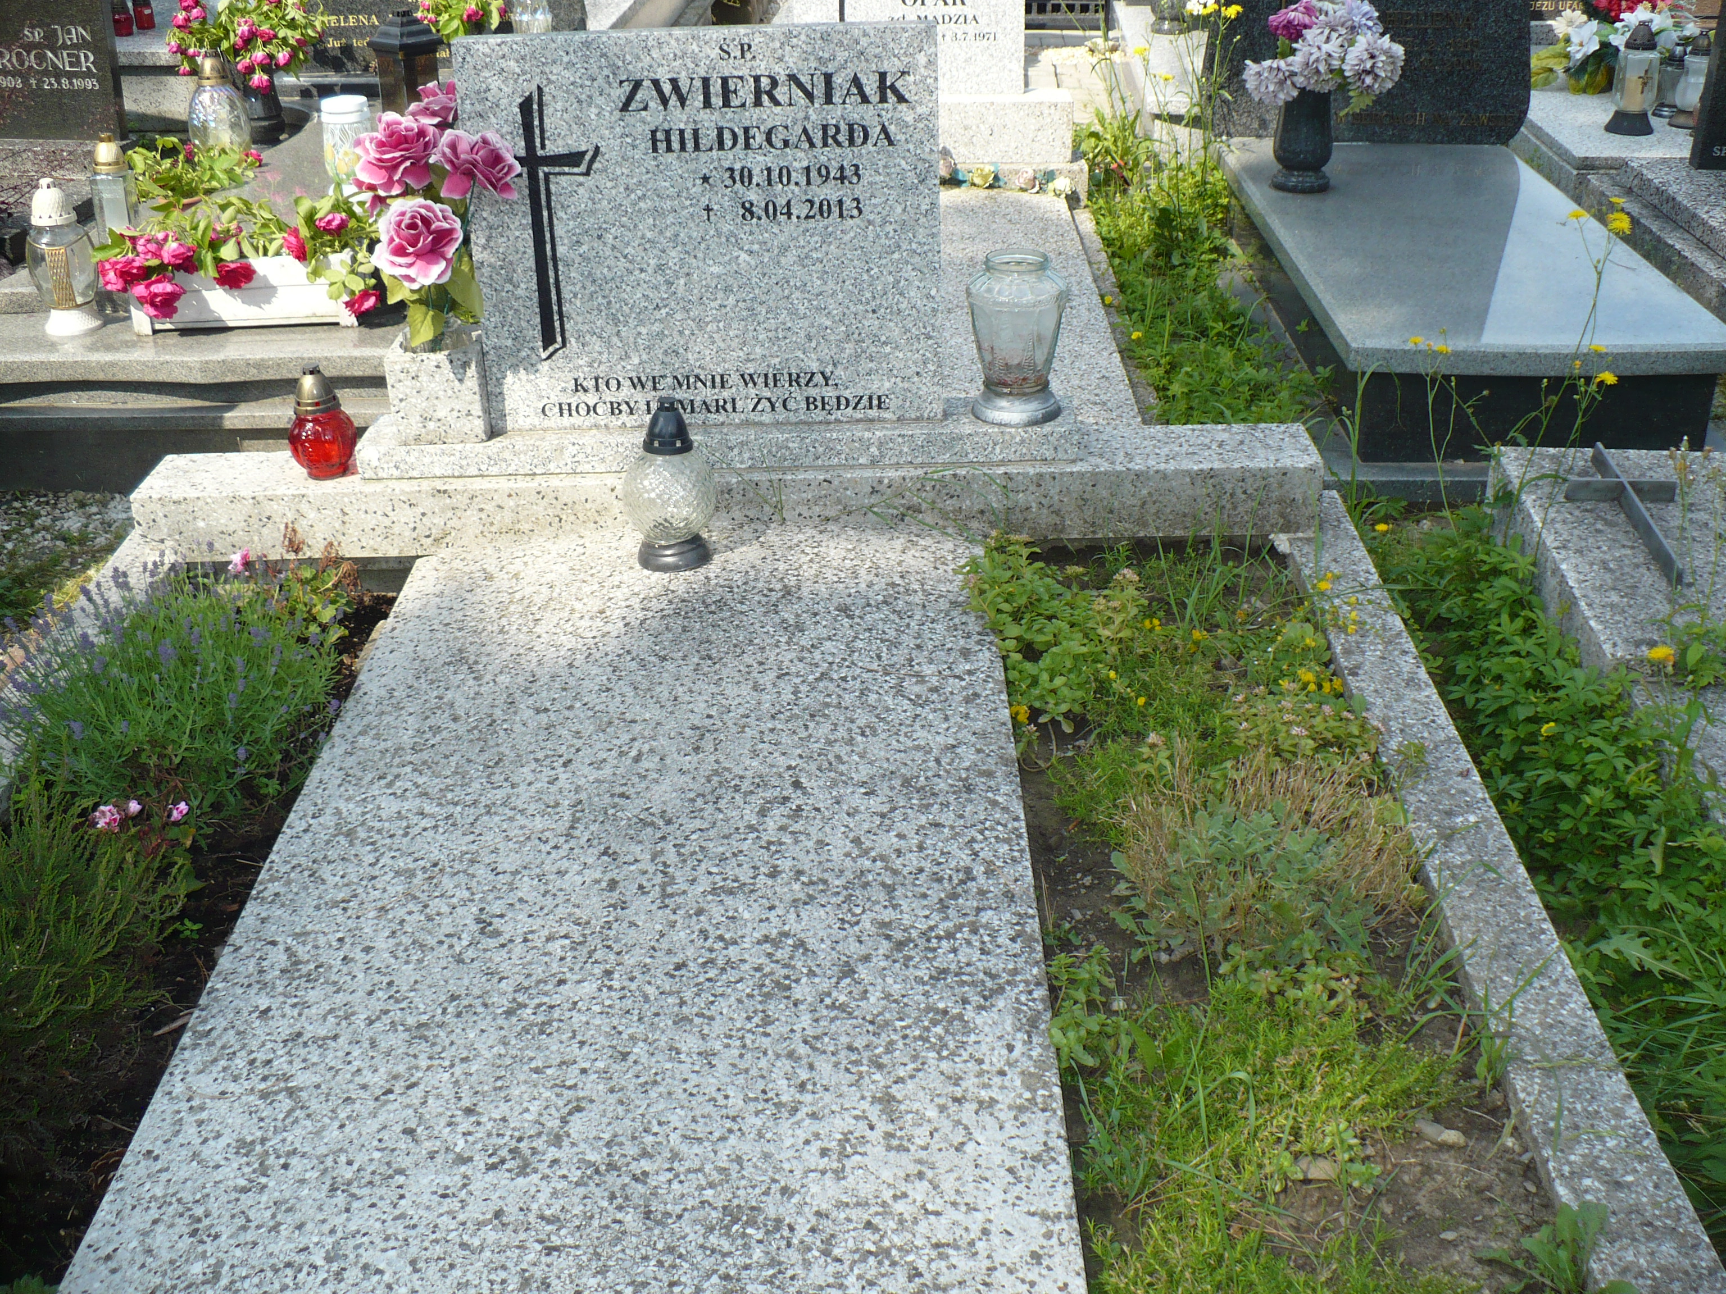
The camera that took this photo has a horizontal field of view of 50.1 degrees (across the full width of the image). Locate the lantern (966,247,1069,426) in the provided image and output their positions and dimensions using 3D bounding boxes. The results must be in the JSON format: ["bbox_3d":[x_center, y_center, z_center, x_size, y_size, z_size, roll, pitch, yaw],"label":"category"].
[{"bbox_3d":[0.218,-0.439,2.600,0.143,0.220,0.143,1,26,5],"label":"lantern"}]

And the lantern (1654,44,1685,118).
[{"bbox_3d":[1.902,-1.332,4.340,0.083,0.160,0.083,10,28,21],"label":"lantern"}]

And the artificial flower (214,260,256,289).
[{"bbox_3d":[-1.074,-0.638,3.156,0.074,0.054,0.065,-2,23,0],"label":"artificial flower"}]

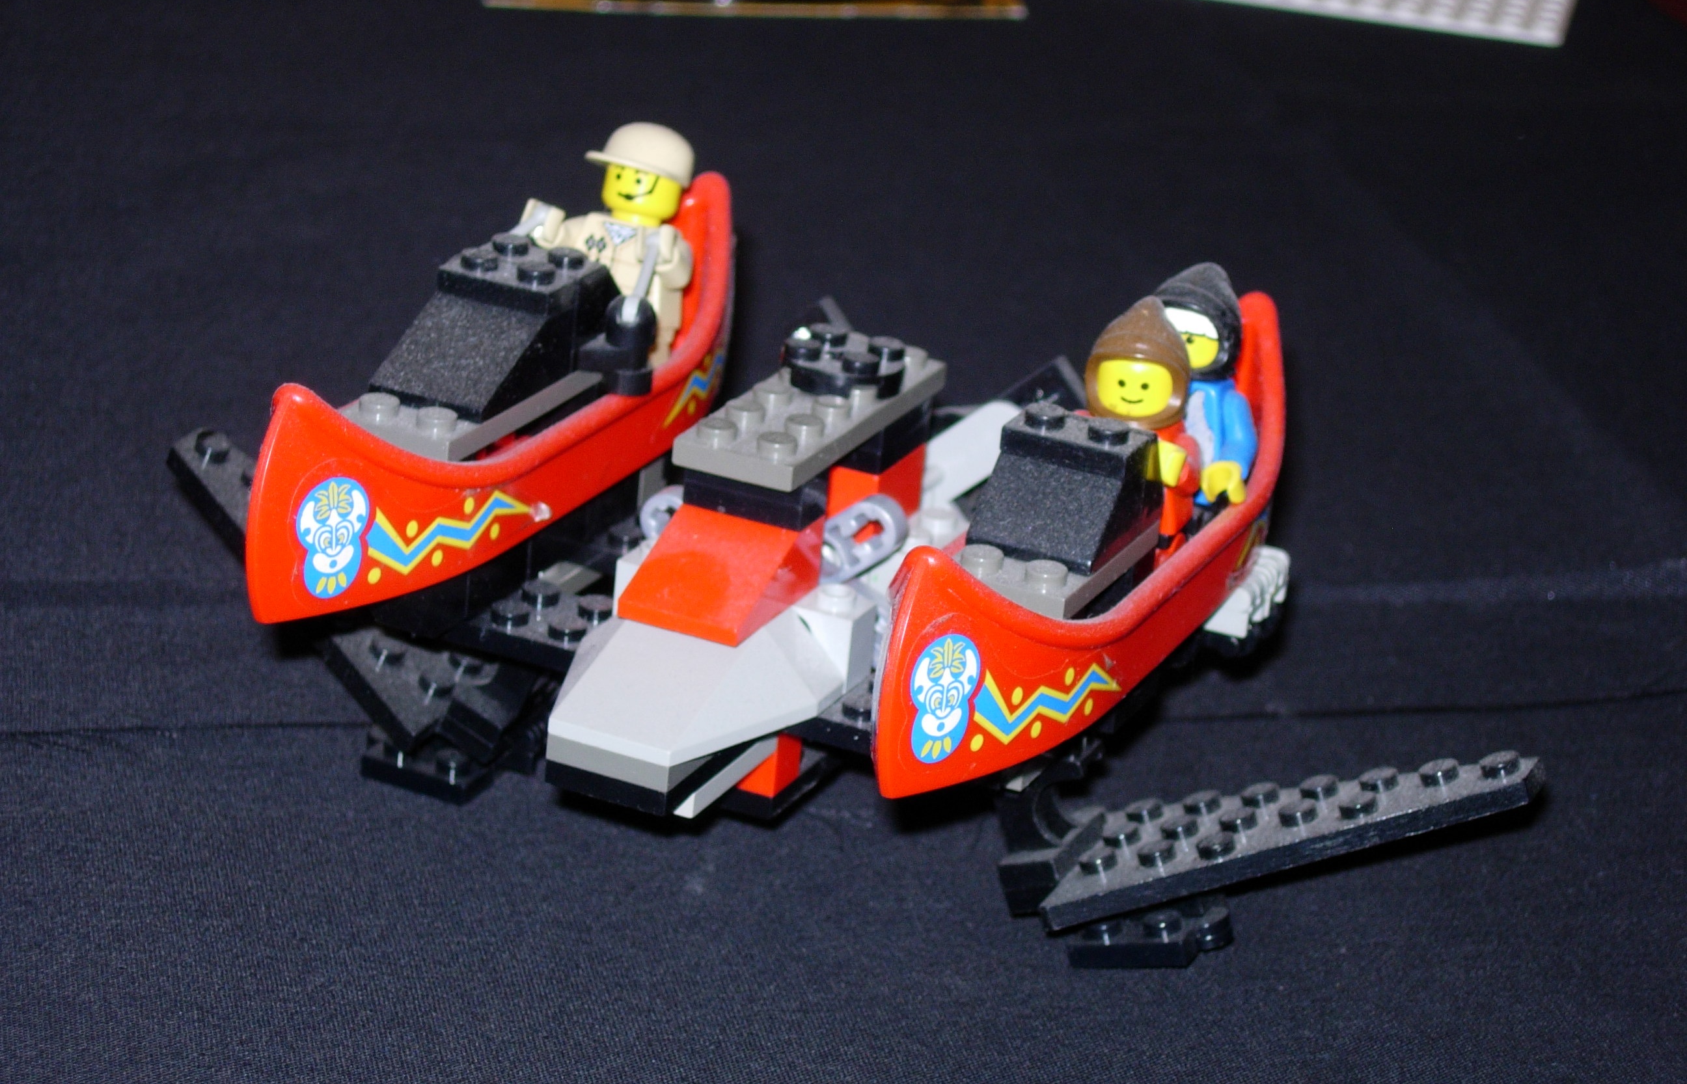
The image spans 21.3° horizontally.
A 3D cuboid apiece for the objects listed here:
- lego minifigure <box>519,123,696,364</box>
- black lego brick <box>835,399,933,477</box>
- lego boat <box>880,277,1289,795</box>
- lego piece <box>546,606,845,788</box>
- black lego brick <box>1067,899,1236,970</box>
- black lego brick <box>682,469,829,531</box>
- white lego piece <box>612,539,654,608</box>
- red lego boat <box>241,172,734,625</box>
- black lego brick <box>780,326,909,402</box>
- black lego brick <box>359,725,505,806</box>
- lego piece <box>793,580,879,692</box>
[{"bbox_3d":[-0.030,-0.035,0.598,0.024,0.043,0.021,14,23,20],"label":"lego minifigure"},{"bbox_3d":[0.001,-0.016,0.572,0.016,0.007,0.016,14,23,20],"label":"black lego brick"},{"bbox_3d":[0.030,-0.002,0.543,0.027,0.031,0.129,14,23,20],"label":"lego boat"},{"bbox_3d":[-0.021,0.016,0.538,0.032,0.011,0.032,14,23,20],"label":"lego piece"},{"bbox_3d":[0.039,0.048,0.557,0.020,0.005,0.011,-4,19,31],"label":"black lego brick"},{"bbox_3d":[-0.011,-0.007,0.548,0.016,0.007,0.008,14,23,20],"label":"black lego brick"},{"bbox_3d":[-0.023,0.006,0.558,0.008,0.011,0.008,14,23,20],"label":"white lego piece"},{"bbox_3d":[-0.042,-0.020,0.571,0.027,0.031,0.129,14,23,20],"label":"red lego boat"},{"bbox_3d":[0.000,-0.022,0.566,0.016,0.005,0.016,14,23,20],"label":"black lego brick"},{"bbox_3d":[-0.058,0.031,0.623,0.016,0.005,0.009,15,25,23],"label":"black lego brick"},{"bbox_3d":[-0.001,0.011,0.550,0.008,0.011,0.008,14,23,20],"label":"lego piece"}]

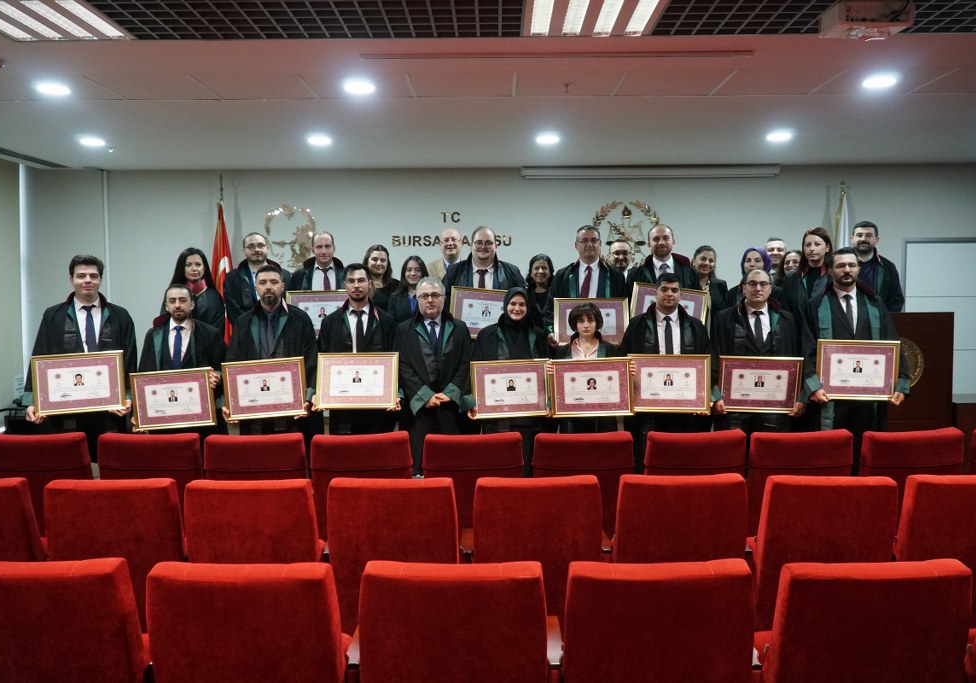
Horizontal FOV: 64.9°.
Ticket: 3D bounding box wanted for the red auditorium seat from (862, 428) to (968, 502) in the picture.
[{"bbox_3d":[2.107,0.877,4.092,0.530,0.910,0.600,0,4,1],"label":"red auditorium seat"}]

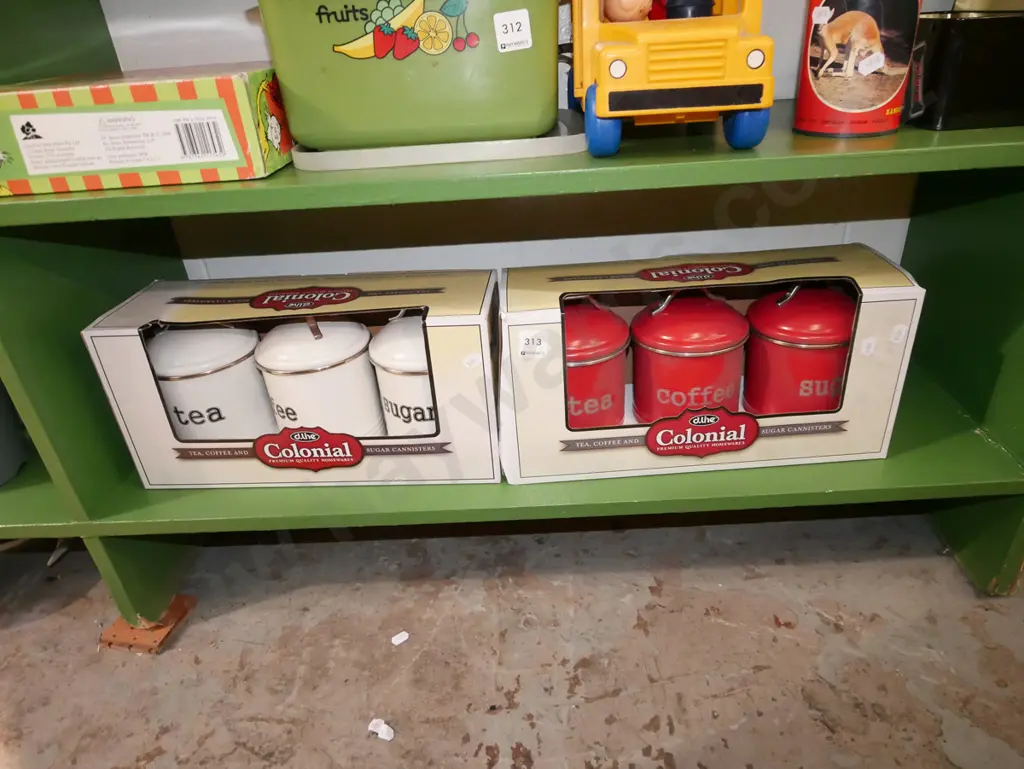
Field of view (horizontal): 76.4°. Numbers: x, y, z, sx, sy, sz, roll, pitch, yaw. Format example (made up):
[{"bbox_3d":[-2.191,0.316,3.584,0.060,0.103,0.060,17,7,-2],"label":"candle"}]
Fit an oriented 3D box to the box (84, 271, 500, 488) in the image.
[{"bbox_3d":[-0.191,-0.005,0.656,0.359,0.173,0.124,-1,29,4],"label":"box"}]

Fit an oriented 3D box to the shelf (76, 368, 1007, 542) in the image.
[{"bbox_3d":[0.034,0.045,0.737,0.898,0.020,0.297,-3,29,2],"label":"shelf"}]

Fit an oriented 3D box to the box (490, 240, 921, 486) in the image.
[{"bbox_3d":[0.174,-0.022,0.642,0.360,0.173,0.123,-4,29,0],"label":"box"}]

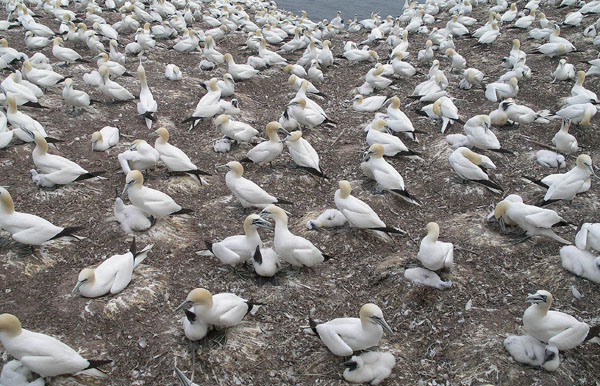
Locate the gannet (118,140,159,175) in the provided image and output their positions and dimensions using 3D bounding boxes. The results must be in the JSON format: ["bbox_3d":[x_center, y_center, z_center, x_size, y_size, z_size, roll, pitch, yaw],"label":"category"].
[{"bbox_3d":[-1.601,-0.372,6.421,0.500,0.380,0.320,11,27,23],"label":"gannet"}]

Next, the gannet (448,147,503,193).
[{"bbox_3d":[1.786,-0.246,6.553,0.610,0.370,0.220,14,28,27],"label":"gannet"}]

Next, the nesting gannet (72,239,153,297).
[{"bbox_3d":[-1.238,0.492,4.275,0.540,0.280,0.250,-14,28,-27],"label":"nesting gannet"}]

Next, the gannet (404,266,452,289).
[{"bbox_3d":[0.952,0.623,4.753,0.350,0.140,0.180,9,26,18],"label":"gannet"}]

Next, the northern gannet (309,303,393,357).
[{"bbox_3d":[0.274,0.737,3.667,0.535,0.331,0.250,10,27,20],"label":"northern gannet"}]

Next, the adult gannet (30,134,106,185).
[{"bbox_3d":[-2.206,-0.313,6.144,0.640,0.430,0.240,2,25,4],"label":"adult gannet"}]

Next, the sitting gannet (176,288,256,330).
[{"bbox_3d":[-0.473,0.676,3.815,0.531,0.321,0.240,-10,27,-21],"label":"sitting gannet"}]

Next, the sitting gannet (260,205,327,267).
[{"bbox_3d":[-0.022,0.295,4.449,0.512,0.499,0.220,-4,25,-9],"label":"sitting gannet"}]

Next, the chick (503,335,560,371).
[{"bbox_3d":[1.419,0.973,3.936,0.360,0.165,0.210,14,28,27],"label":"chick"}]

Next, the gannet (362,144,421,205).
[{"bbox_3d":[0.803,-0.189,5.623,0.599,0.429,0.220,18,31,34],"label":"gannet"}]

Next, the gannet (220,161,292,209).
[{"bbox_3d":[-0.381,-0.023,5.234,0.709,0.440,0.220,10,27,20],"label":"gannet"}]

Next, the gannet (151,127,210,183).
[{"bbox_3d":[-1.126,-0.364,5.976,0.688,0.460,0.220,11,27,22],"label":"gannet"}]

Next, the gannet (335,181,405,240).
[{"bbox_3d":[0.579,0.142,5.412,0.640,0.460,0.220,10,27,21],"label":"gannet"}]

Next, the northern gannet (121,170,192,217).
[{"bbox_3d":[-1.138,0.028,5.123,0.594,0.437,0.220,3,25,5],"label":"northern gannet"}]

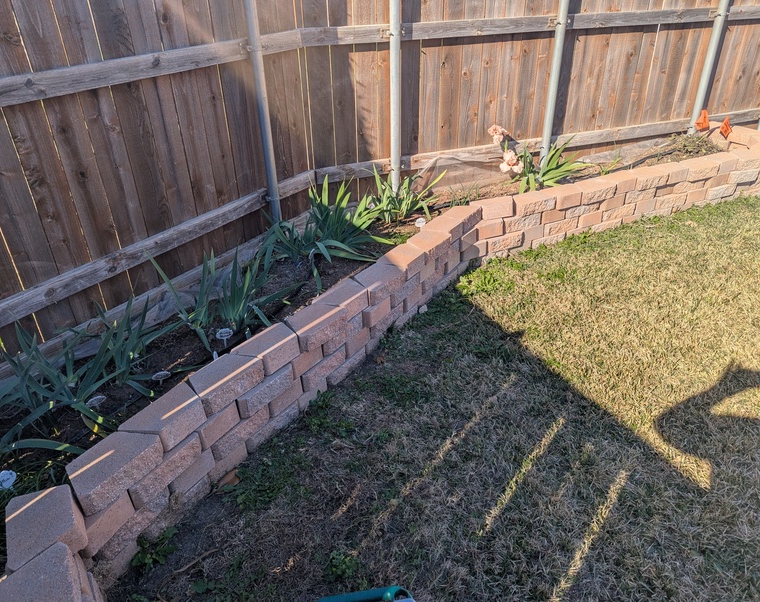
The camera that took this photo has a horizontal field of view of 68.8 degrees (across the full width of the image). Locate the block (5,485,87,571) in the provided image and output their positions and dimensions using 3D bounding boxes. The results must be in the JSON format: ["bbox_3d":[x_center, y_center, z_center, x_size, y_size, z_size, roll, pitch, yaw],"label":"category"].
[{"bbox_3d":[-0.955,0.662,1.589,0.150,0.096,0.288,-19,34,-27],"label":"block"}]

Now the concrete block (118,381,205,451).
[{"bbox_3d":[-0.776,0.439,2.027,0.152,0.101,0.297,16,34,27],"label":"concrete block"}]

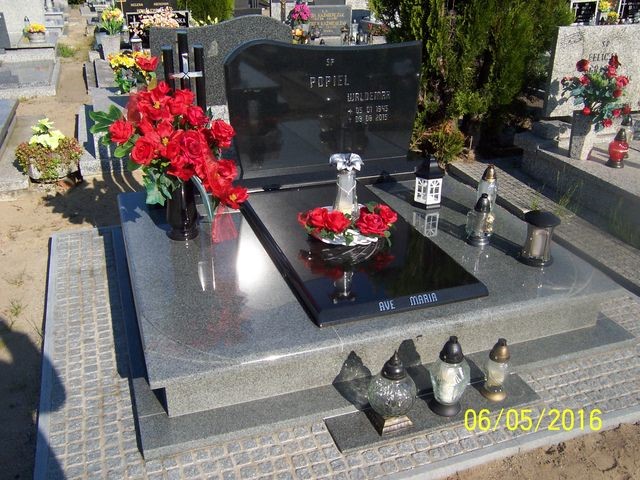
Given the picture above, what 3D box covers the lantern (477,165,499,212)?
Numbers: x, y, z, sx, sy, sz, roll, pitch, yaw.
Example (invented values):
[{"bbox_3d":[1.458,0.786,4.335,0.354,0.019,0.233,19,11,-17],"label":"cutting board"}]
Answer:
[{"bbox_3d":[0.895,-0.278,3.188,0.105,0.240,0.105,-9,28,-17],"label":"lantern"}]

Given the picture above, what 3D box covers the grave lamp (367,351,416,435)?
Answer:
[{"bbox_3d":[0.247,0.493,2.008,0.165,0.300,0.165,-9,28,-17],"label":"grave lamp"}]

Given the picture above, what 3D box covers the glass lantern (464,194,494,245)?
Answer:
[{"bbox_3d":[0.753,-0.099,2.835,0.125,0.238,0.115,-9,28,-17],"label":"glass lantern"}]

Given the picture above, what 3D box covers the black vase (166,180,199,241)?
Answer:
[{"bbox_3d":[-0.661,-0.161,2.878,0.155,0.290,0.155,-9,28,-17],"label":"black vase"}]

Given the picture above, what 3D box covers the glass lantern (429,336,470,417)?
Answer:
[{"bbox_3d":[0.450,0.460,2.086,0.138,0.293,0.138,0,27,0],"label":"glass lantern"}]

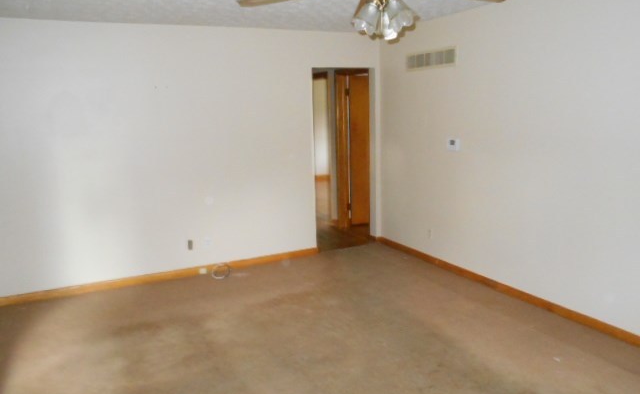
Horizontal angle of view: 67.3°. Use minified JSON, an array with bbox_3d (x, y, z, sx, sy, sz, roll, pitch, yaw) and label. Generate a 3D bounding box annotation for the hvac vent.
[{"bbox_3d":[1.079,-1.352,4.731,0.030,0.180,0.765,-7,11,-26],"label":"hvac vent"}]

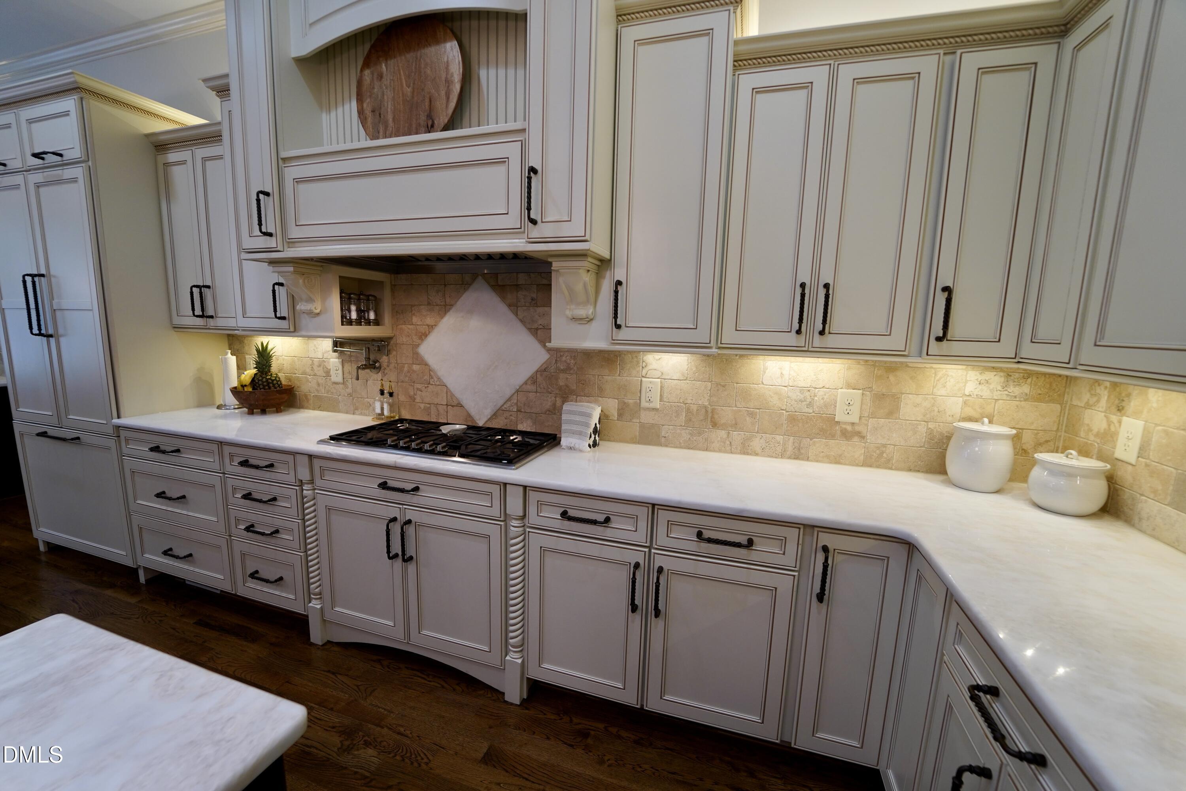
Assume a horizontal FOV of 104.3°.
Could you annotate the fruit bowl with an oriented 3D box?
[{"bbox_3d":[-1.884,0.033,2.634,0.302,0.141,0.302,1,8,0],"label":"fruit bowl"}]

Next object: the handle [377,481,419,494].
[{"bbox_3d":[-0.777,0.367,1.846,0.176,0.016,0.038,4,9,16],"label":"handle"}]

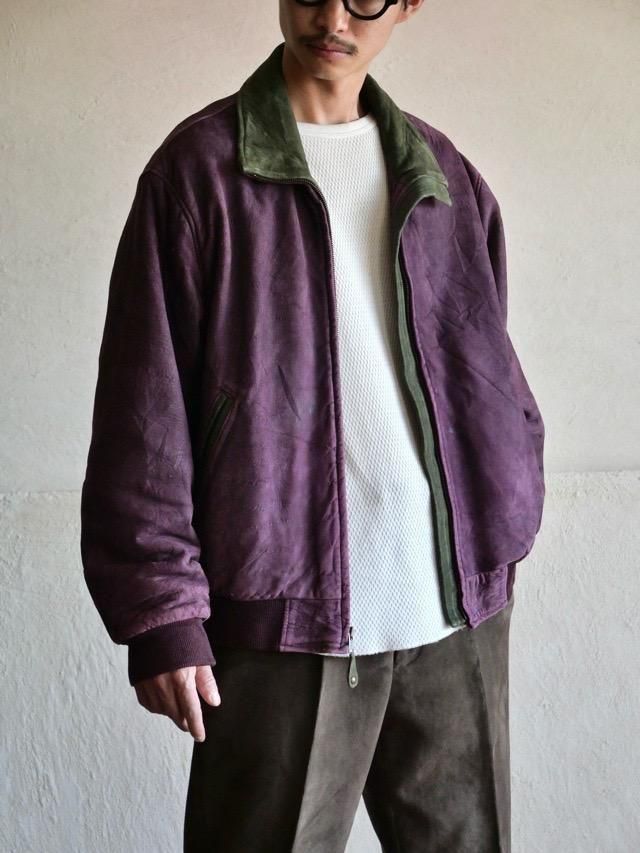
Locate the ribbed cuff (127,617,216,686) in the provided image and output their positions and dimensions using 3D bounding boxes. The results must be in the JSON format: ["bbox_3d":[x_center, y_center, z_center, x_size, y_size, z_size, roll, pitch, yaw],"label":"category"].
[{"bbox_3d":[-0.171,0.259,2.720,0.096,0.058,0.080,-11,-15,-11],"label":"ribbed cuff"}]

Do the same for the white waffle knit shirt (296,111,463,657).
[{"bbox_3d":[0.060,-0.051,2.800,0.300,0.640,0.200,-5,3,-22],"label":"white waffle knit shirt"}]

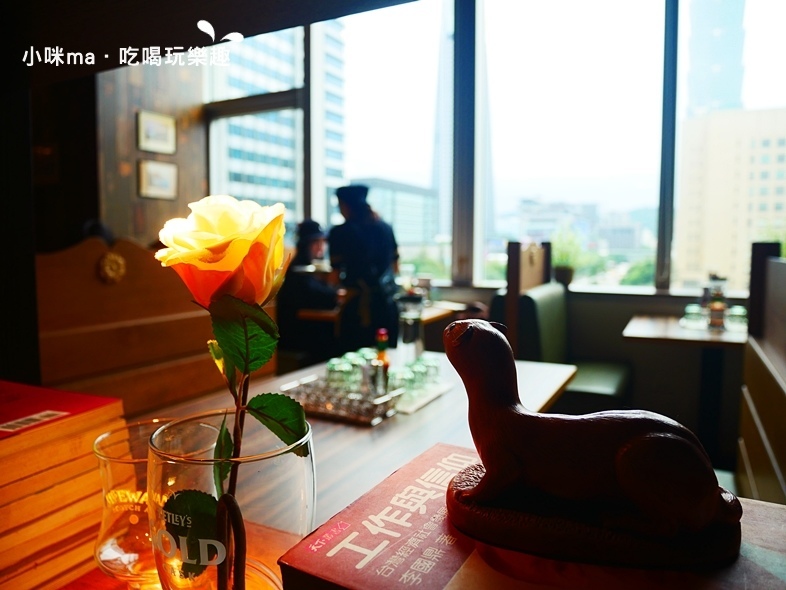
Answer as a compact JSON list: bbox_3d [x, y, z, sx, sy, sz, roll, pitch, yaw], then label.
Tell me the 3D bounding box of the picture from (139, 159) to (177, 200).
[{"bbox_3d":[-2.209,-1.077,5.171,0.030,0.340,0.415,3,6,28],"label":"picture"}]

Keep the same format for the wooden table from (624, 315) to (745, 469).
[{"bbox_3d":[1.808,0.566,3.135,0.840,0.740,0.840,3,6,28],"label":"wooden table"}]

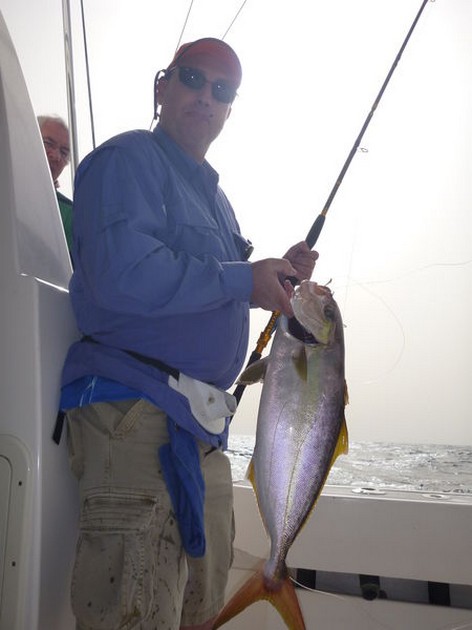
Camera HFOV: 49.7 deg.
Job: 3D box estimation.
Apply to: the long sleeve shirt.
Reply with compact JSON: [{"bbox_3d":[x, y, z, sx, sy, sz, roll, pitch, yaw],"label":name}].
[{"bbox_3d":[-0.165,-0.079,1.160,0.430,0.730,0.520,-6,-15,29],"label":"long sleeve shirt"}]

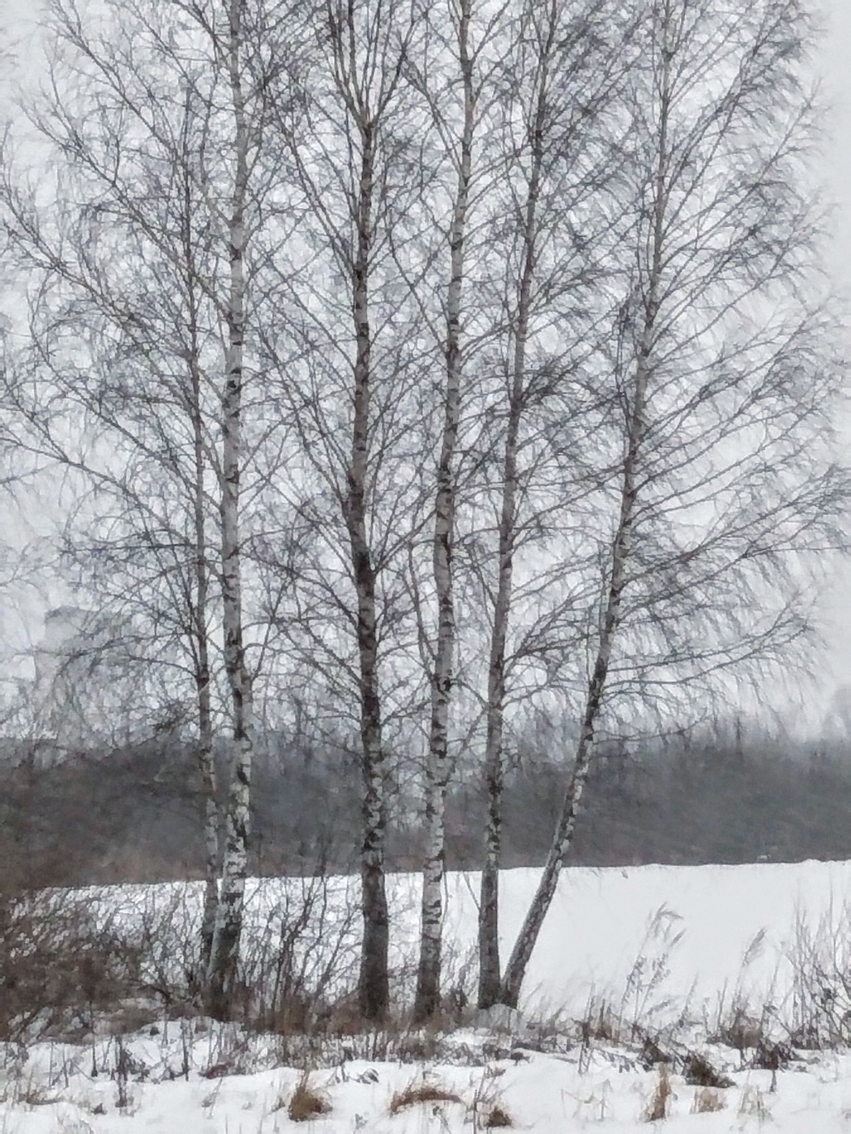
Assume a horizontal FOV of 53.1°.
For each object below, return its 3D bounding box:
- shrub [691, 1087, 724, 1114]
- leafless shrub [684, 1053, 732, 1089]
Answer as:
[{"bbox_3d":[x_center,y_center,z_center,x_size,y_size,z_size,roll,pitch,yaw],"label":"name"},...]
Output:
[{"bbox_3d":[1.777,3.361,5.370,0.200,0.155,0.160,-5,-18,15],"label":"shrub"},{"bbox_3d":[1.965,3.514,5.952,0.330,0.220,0.270,-5,-18,15],"label":"leafless shrub"}]

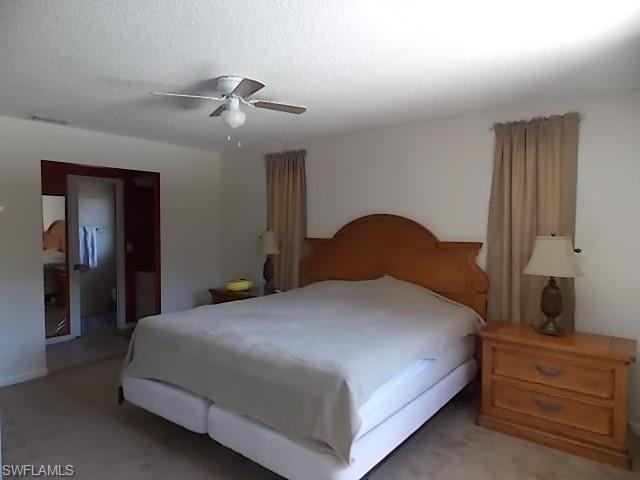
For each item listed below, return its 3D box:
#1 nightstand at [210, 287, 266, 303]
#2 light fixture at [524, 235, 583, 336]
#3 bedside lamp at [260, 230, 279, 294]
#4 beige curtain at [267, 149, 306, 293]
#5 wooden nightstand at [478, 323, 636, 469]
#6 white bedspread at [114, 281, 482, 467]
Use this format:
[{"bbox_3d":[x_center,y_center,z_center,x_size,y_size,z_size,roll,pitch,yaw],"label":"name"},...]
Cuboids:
[{"bbox_3d":[-0.846,0.952,5.010,0.930,0.700,0.450,2,3,38],"label":"nightstand"},{"bbox_3d":[1.669,0.316,3.069,0.370,0.724,0.300,2,3,38],"label":"light fixture"},{"bbox_3d":[-0.587,0.244,4.849,0.340,0.727,0.280,2,3,38],"label":"bedside lamp"},{"bbox_3d":[-0.393,0.088,4.919,0.610,2.175,0.120,2,3,38],"label":"beige curtain"},{"bbox_3d":[1.658,1.030,3.021,0.937,0.700,0.450,2,3,38],"label":"wooden nightstand"},{"bbox_3d":[-0.049,0.686,3.318,2.030,0.620,2.050,2,3,38],"label":"white bedspread"}]

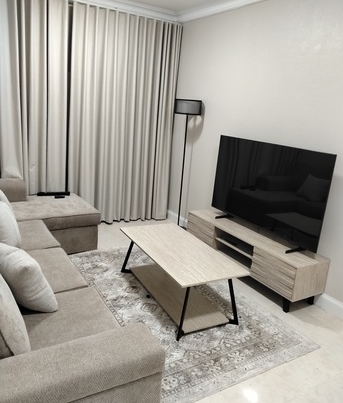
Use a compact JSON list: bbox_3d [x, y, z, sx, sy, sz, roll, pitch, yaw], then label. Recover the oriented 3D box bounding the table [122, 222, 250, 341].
[{"bbox_3d":[0.038,0.612,3.072,0.583,0.452,1.196,-3,17,-28],"label":"table"}]

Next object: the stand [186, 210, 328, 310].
[{"bbox_3d":[0.765,0.524,3.651,0.404,0.440,1.582,-4,17,-31],"label":"stand"}]

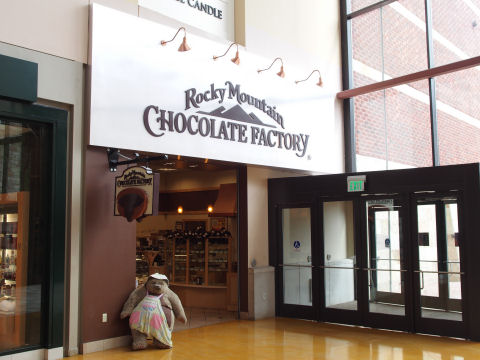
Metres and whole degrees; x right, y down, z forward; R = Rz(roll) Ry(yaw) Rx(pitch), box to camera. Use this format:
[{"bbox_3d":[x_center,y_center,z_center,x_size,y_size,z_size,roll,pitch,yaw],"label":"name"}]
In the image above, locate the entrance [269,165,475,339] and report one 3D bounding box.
[{"bbox_3d":[2.095,1.197,9.146,3.792,2.642,0.250,-5,-7,38],"label":"entrance"}]

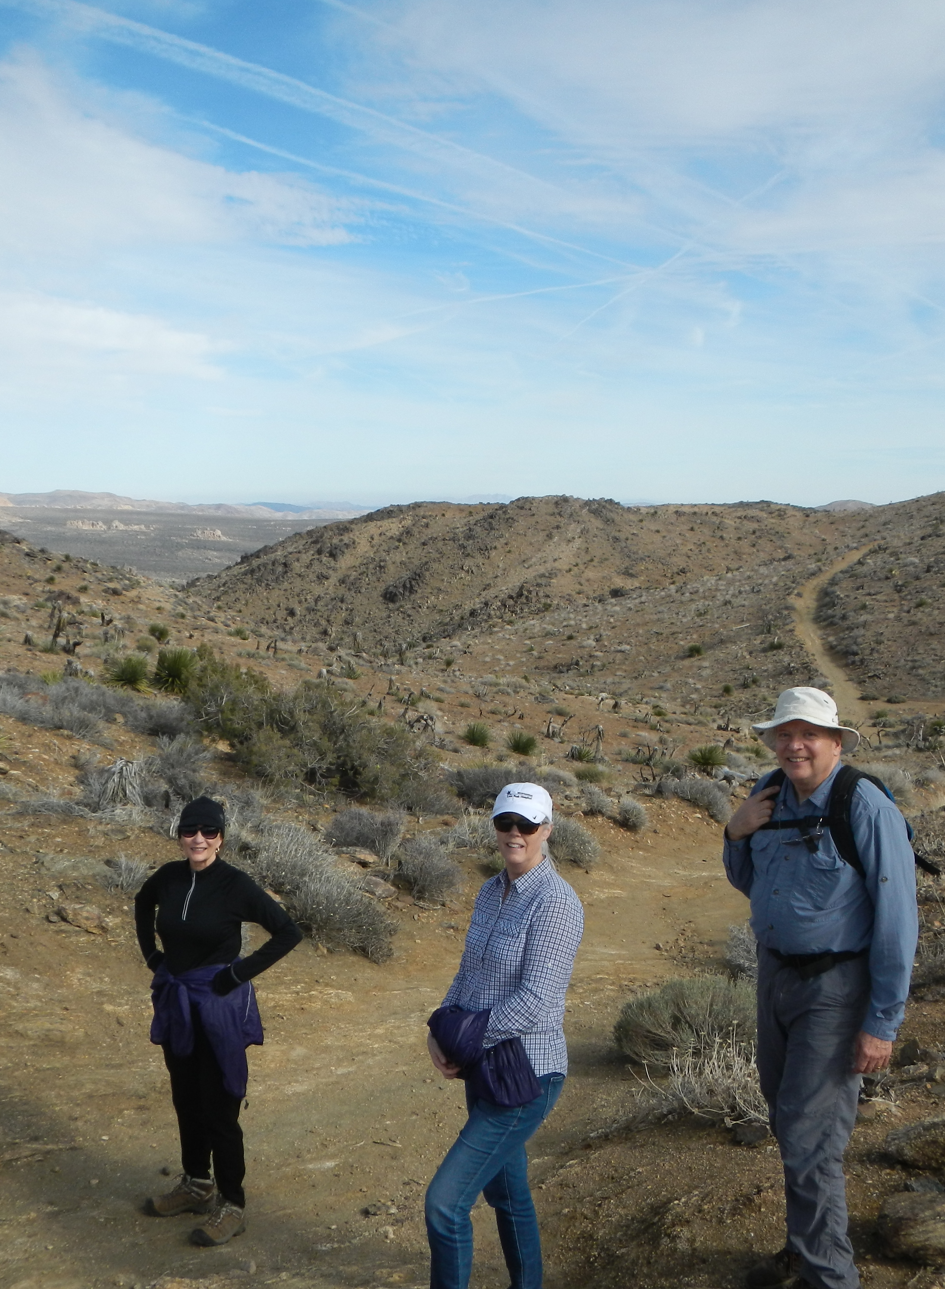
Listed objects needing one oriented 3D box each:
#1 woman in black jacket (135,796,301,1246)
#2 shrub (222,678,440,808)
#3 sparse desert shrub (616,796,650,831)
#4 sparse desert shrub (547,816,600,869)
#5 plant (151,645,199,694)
[{"bbox_3d":[-0.956,1.405,5.310,0.600,1.670,0.420,1,6,12],"label":"woman in black jacket"},{"bbox_3d":[-1.393,0.943,14.000,2.150,1.200,1.800,-1,6,-6],"label":"shrub"},{"bbox_3d":[1.678,1.774,14.600,0.350,0.320,0.350,1,6,7],"label":"sparse desert shrub"},{"bbox_3d":[0.845,1.701,11.900,0.480,0.430,0.460,0,6,4],"label":"sparse desert shrub"},{"bbox_3d":[-3.958,0.348,18.500,0.643,0.591,0.643,-1,6,-12],"label":"plant"}]

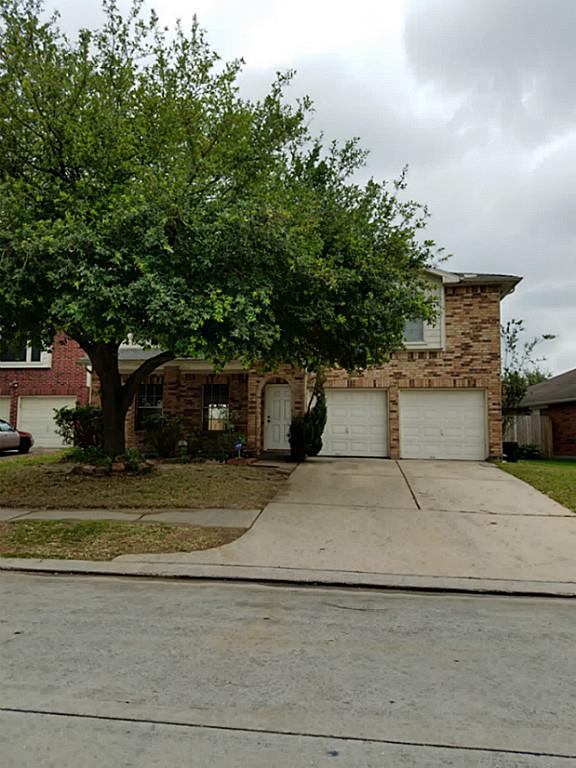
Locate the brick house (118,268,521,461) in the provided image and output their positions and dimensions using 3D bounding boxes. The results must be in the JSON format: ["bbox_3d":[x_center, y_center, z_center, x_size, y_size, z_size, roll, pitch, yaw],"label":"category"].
[{"bbox_3d":[1.138,-0.882,22.881,13.950,7.000,9.800,0,-4,13],"label":"brick house"}]

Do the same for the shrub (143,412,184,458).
[{"bbox_3d":[-3.928,1.625,18.200,1.350,1.452,1.300,0,-4,13],"label":"shrub"}]

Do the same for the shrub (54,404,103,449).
[{"bbox_3d":[-6.776,1.394,18.700,1.600,1.459,1.450,0,-4,13],"label":"shrub"}]

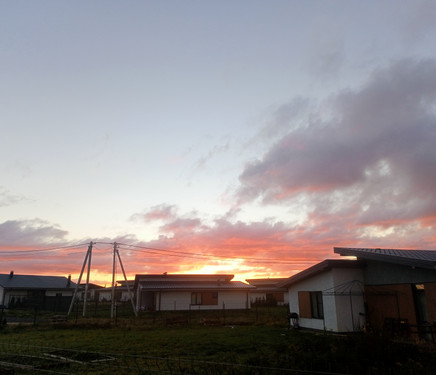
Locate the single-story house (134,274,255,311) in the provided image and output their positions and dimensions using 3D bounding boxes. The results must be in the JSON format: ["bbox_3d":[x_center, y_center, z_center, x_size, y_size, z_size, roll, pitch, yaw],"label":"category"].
[{"bbox_3d":[-3.812,15.305,59.011,15.700,4.900,10.300,5,-15,-17],"label":"single-story house"}]

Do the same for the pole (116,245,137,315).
[{"bbox_3d":[-9.113,9.578,40.650,0.280,7.000,0.280,-18,-7,-5],"label":"pole"}]

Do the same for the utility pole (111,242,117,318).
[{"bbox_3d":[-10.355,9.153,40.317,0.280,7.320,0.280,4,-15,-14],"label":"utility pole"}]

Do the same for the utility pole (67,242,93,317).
[{"bbox_3d":[-13.756,9.094,40.468,1.790,7.300,0.350,0,-15,0],"label":"utility pole"}]

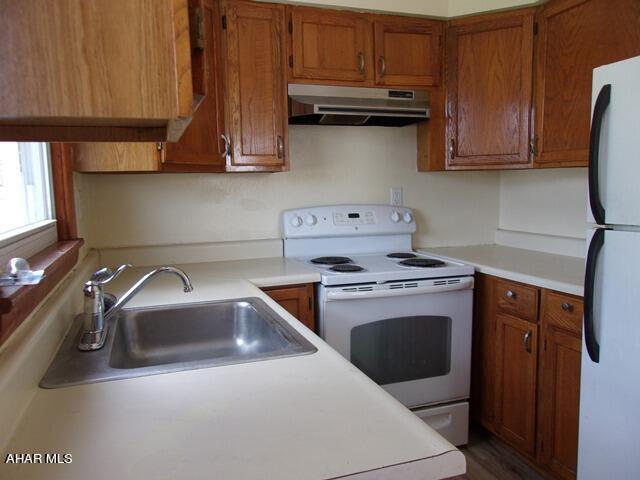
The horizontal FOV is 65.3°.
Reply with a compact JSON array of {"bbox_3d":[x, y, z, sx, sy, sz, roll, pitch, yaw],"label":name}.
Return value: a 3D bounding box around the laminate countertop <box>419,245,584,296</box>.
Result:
[{"bbox_3d":[1.077,0.129,2.518,0.657,0.038,1.360,-3,7,-19],"label":"laminate countertop"}]

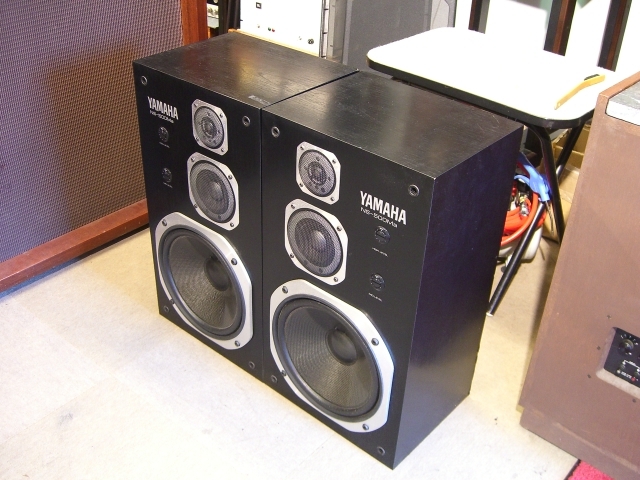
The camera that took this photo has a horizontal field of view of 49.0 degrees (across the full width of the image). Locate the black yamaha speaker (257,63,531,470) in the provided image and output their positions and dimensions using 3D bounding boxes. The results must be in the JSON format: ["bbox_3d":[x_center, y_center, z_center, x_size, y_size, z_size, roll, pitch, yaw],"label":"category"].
[{"bbox_3d":[0.107,0.057,1.319,0.339,0.616,0.268,27,40,32],"label":"black yamaha speaker"}]

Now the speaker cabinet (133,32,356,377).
[{"bbox_3d":[-0.152,-0.070,1.472,0.332,0.605,0.259,26,40,31],"label":"speaker cabinet"}]

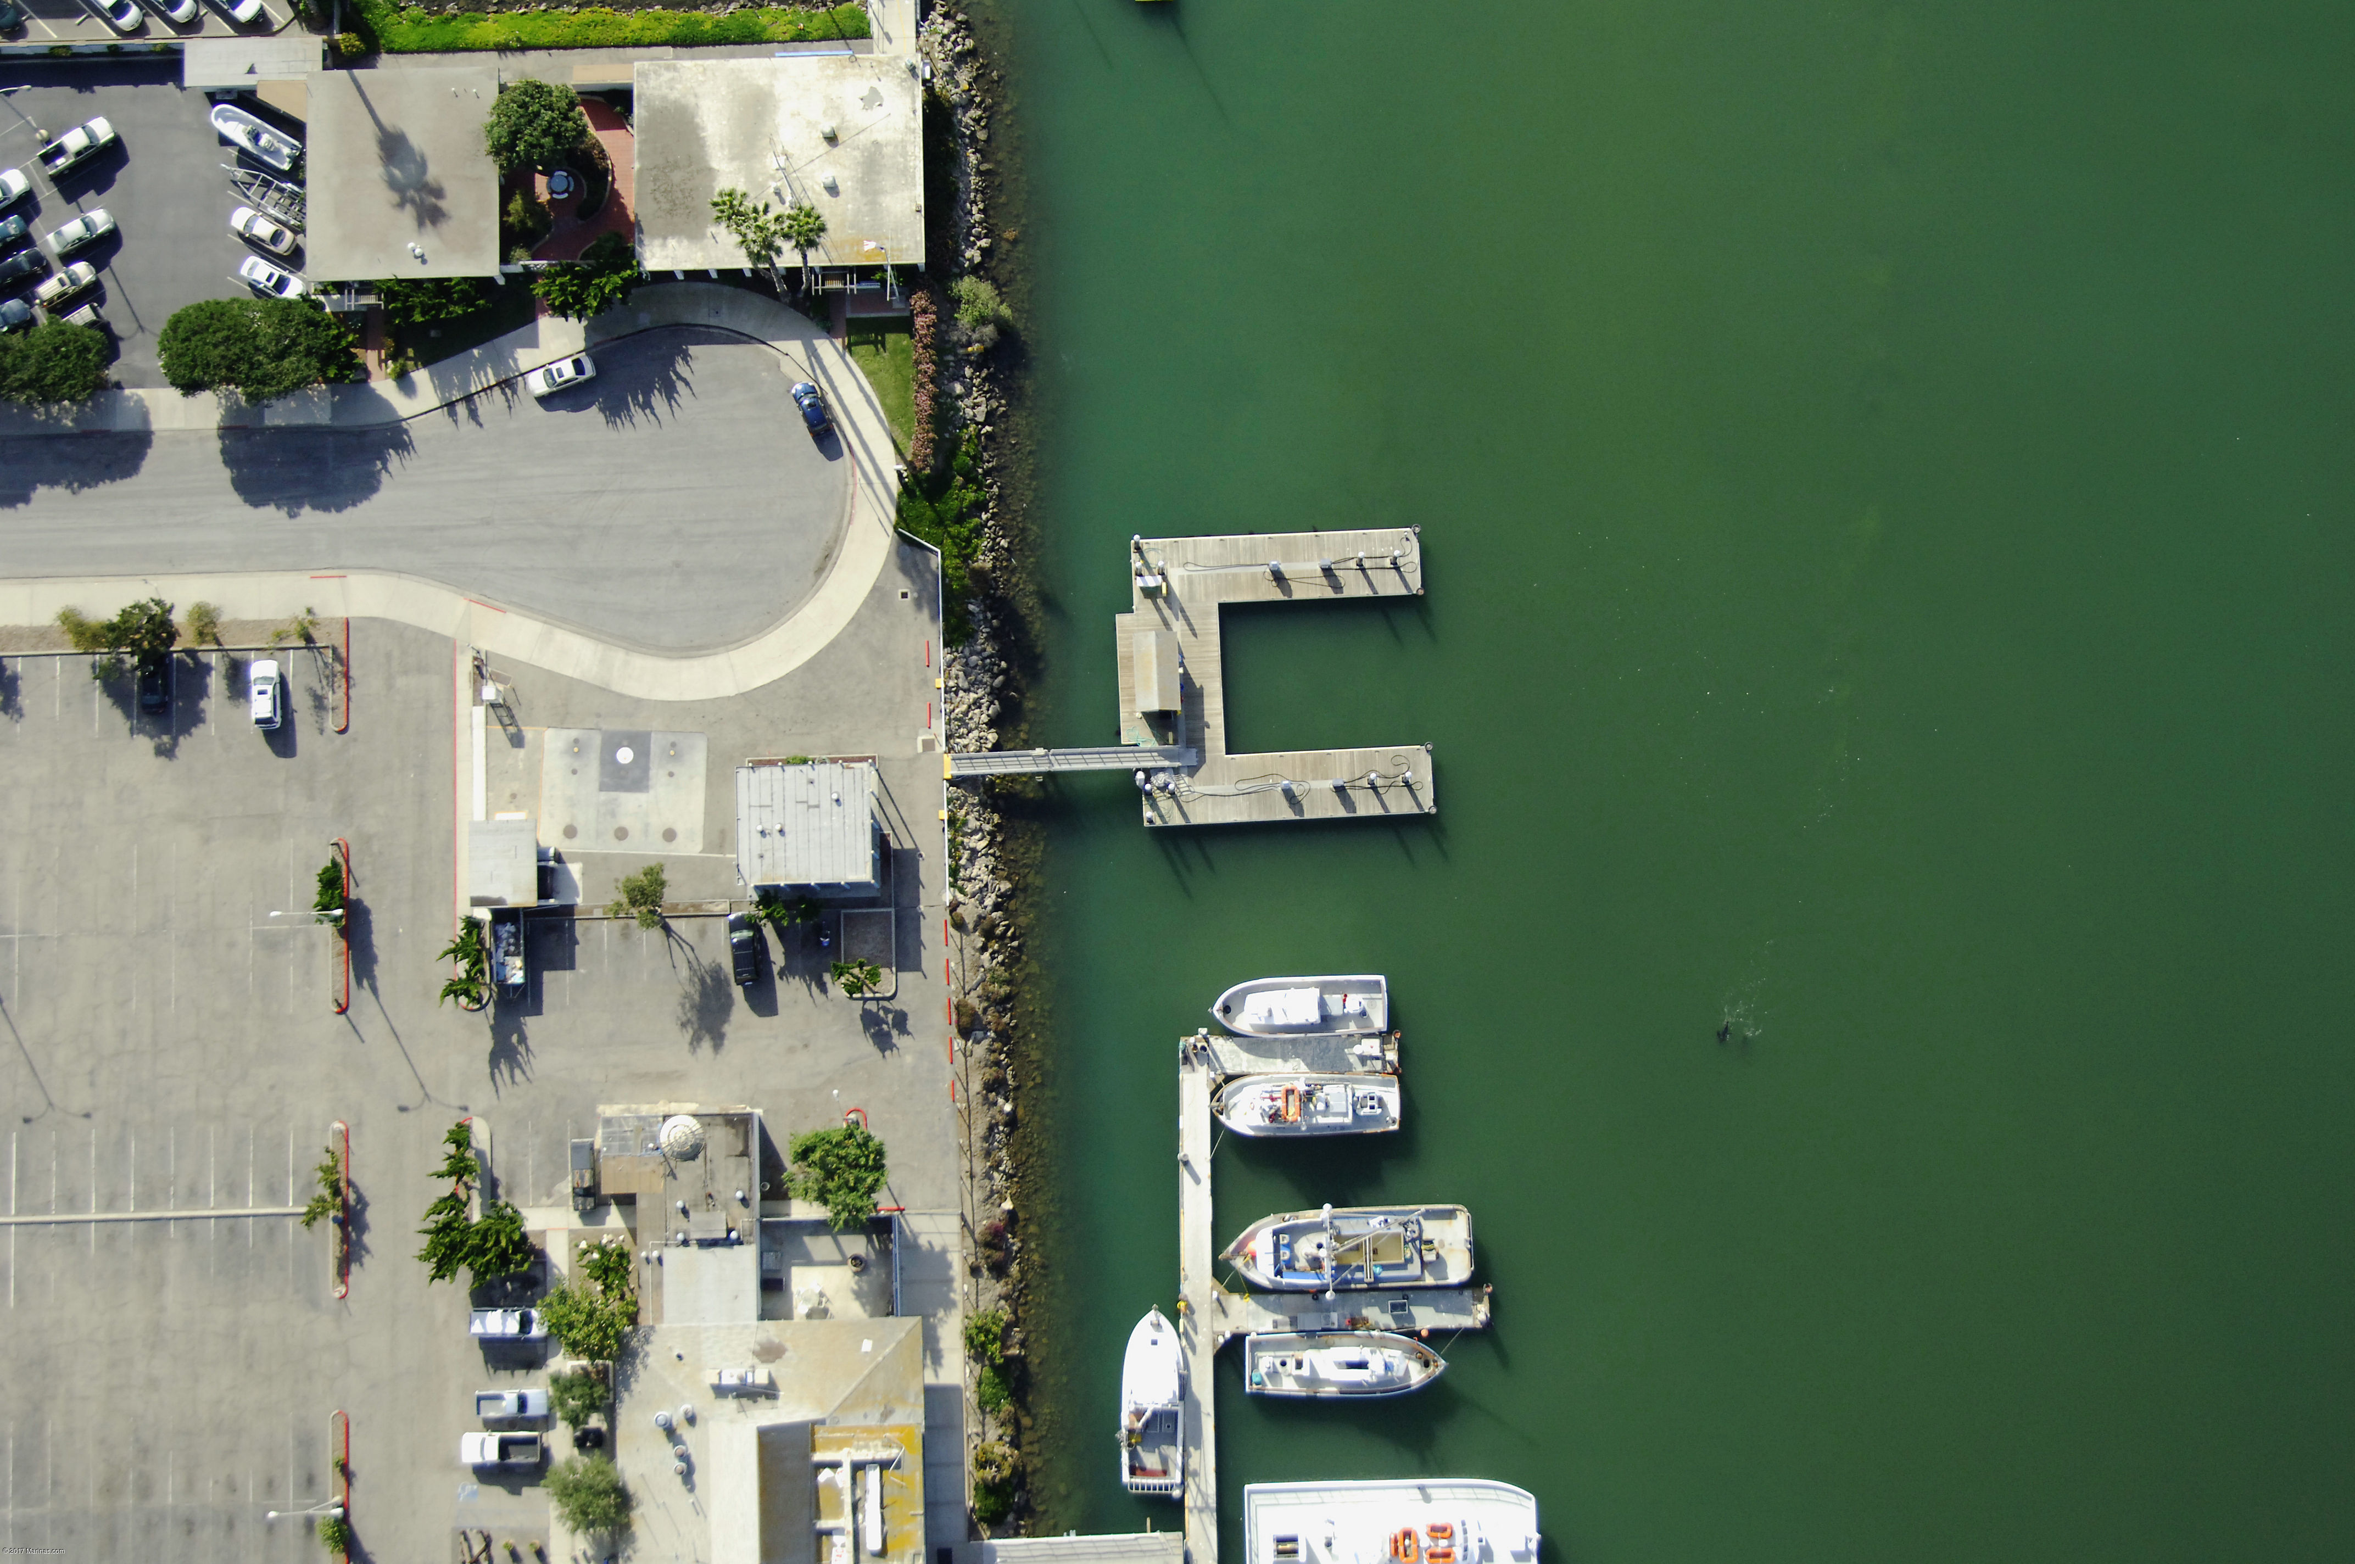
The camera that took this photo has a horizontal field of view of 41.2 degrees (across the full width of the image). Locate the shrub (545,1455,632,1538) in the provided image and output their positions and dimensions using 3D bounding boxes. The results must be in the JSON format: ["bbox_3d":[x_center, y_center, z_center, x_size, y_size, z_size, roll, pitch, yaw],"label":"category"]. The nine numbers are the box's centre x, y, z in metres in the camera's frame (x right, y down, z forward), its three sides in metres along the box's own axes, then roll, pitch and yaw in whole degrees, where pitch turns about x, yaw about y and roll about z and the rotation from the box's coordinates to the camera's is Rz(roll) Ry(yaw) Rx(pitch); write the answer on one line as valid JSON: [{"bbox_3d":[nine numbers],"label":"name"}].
[{"bbox_3d":[-38.694,46.984,206.918,5.440,4.200,5.120,-1,85,0],"label":"shrub"}]

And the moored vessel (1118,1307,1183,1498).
[{"bbox_3d":[-1.672,41.805,211.129,4.090,3.400,12.480,0,85,0],"label":"moored vessel"}]

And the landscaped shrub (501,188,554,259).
[{"bbox_3d":[-44.496,-38.124,214.855,3.340,2.100,4.810,-1,85,0],"label":"landscaped shrub"}]

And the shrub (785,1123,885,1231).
[{"bbox_3d":[-22.390,26.278,208.809,6.435,5.800,6.756,0,83,-1],"label":"shrub"}]

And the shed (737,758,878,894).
[{"bbox_3d":[-25.032,3.133,212.818,9.348,3.800,8.430,-2,83,-1],"label":"shed"}]

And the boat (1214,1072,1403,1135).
[{"bbox_3d":[8.866,21.997,214.019,12.702,3.400,4.100,1,83,-1],"label":"boat"}]

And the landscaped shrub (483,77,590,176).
[{"bbox_3d":[-43.538,-44.422,213.805,7.070,5.200,6.570,-1,85,0],"label":"landscaped shrub"}]

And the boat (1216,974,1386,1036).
[{"bbox_3d":[8.350,15.267,213.137,11.950,3.600,4.020,-2,85,0],"label":"boat"}]

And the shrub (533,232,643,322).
[{"bbox_3d":[-40.683,-34.436,217.134,7.204,4.600,6.135,0,83,-1],"label":"shrub"}]

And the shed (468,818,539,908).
[{"bbox_3d":[-45.028,5.563,210.982,4.520,2.800,5.870,-2,85,0],"label":"shed"}]

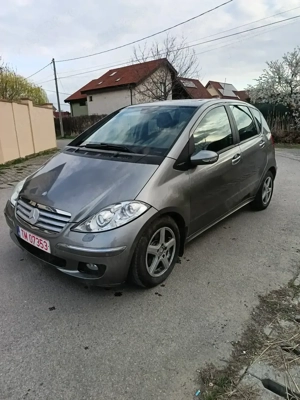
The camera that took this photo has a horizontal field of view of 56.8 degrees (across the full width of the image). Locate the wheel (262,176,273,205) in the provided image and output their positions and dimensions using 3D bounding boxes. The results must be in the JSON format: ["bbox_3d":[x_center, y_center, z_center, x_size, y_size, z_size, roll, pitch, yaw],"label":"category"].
[{"bbox_3d":[1.723,-0.146,4.255,0.170,0.428,0.428,13,22,39],"label":"wheel"}]

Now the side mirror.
[{"bbox_3d":[0.471,-0.371,2.443,0.220,0.145,0.150,13,22,39],"label":"side mirror"}]

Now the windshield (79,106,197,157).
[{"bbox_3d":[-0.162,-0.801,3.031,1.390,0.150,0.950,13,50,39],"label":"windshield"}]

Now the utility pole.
[{"bbox_3d":[-6.774,-7.504,20.703,0.250,5.550,0.250,-6,17,-16],"label":"utility pole"}]

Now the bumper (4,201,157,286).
[{"bbox_3d":[-0.798,0.235,2.558,1.740,0.570,0.630,13,22,39],"label":"bumper"}]

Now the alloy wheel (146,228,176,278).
[{"bbox_3d":[0.049,0.429,2.394,0.170,0.428,0.428,13,22,39],"label":"alloy wheel"}]

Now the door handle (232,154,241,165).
[{"bbox_3d":[0.975,-0.456,3.109,0.060,0.070,0.220,13,22,39],"label":"door handle"}]

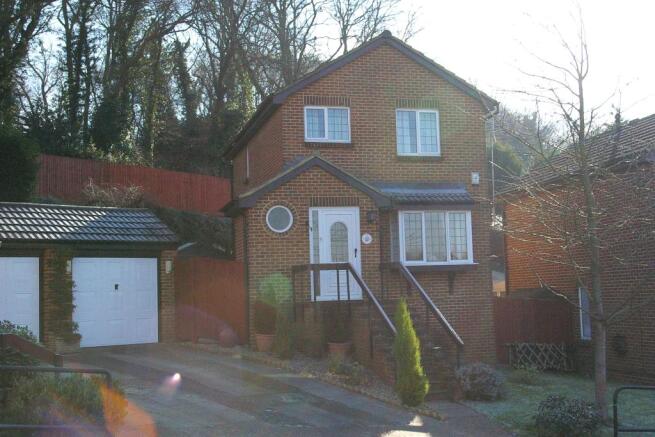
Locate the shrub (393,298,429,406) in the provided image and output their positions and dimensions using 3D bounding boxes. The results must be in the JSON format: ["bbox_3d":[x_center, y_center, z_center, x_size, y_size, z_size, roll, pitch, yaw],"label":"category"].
[{"bbox_3d":[1.431,2.297,14.350,0.580,1.820,0.580,-2,-5,0],"label":"shrub"}]

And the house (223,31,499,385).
[{"bbox_3d":[0.226,-0.216,23.497,7.250,8.550,9.800,0,-5,-15],"label":"house"}]

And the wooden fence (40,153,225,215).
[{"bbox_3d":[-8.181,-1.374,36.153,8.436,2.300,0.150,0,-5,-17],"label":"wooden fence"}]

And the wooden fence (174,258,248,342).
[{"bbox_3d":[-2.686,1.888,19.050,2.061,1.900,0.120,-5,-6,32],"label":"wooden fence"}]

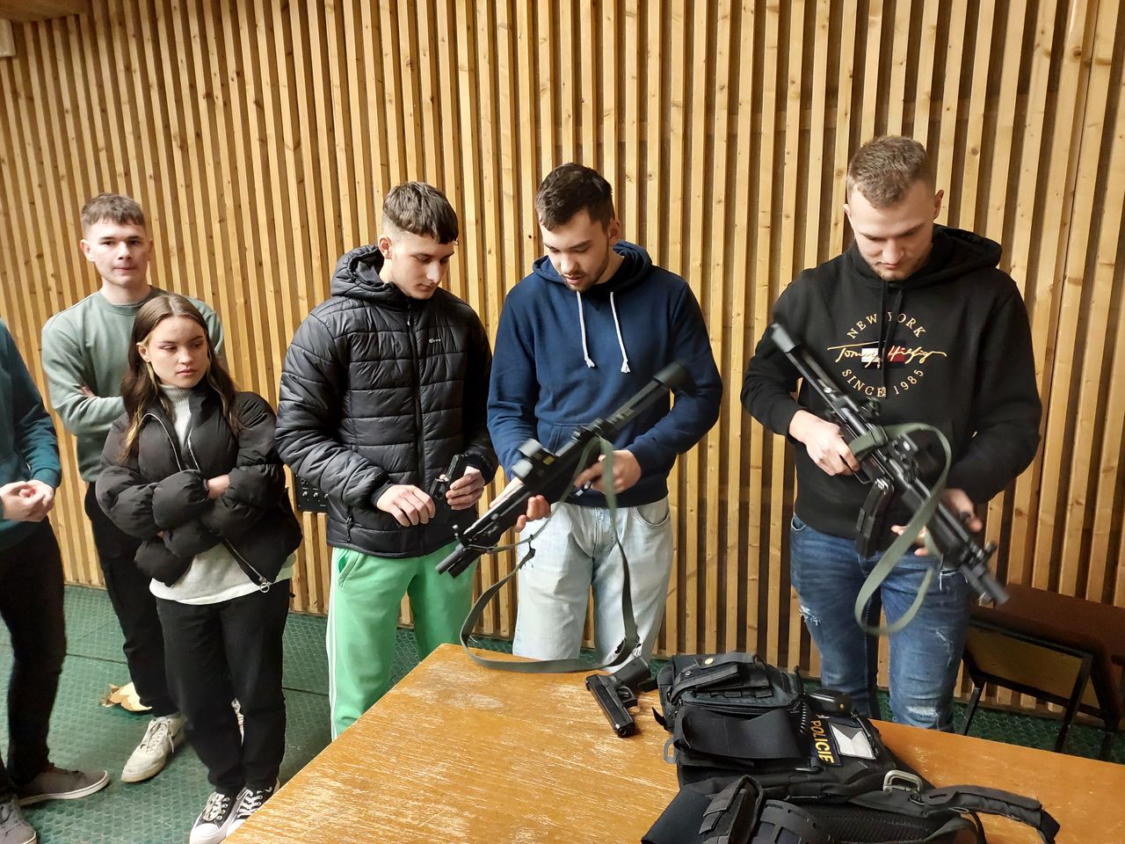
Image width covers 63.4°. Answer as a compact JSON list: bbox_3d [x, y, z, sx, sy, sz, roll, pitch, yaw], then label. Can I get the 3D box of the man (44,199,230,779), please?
[{"bbox_3d":[-1.184,0.228,2.682,0.510,1.750,0.440,-5,15,-15],"label":"man"}]

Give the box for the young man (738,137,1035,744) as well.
[{"bbox_3d":[0.668,0.336,1.974,0.590,1.840,0.470,4,16,17],"label":"young man"}]

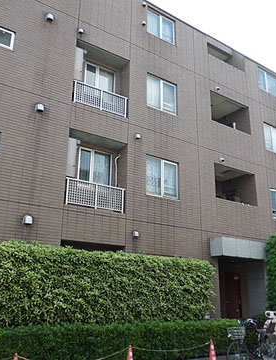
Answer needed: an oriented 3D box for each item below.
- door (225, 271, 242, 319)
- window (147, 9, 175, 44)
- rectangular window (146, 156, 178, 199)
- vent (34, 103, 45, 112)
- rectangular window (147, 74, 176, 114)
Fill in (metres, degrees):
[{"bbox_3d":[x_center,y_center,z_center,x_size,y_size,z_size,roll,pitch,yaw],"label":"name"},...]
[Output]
[{"bbox_3d":[3.453,4.364,12.867,0.804,1.984,0.066,13,-21,-32],"label":"door"},{"bbox_3d":[0.787,-5.270,12.424,1.227,1.093,0.120,13,-21,-32],"label":"window"},{"bbox_3d":[0.726,-0.044,10.771,1.243,1.219,0.120,13,-21,-32],"label":"rectangular window"},{"bbox_3d":[-2.464,-1.788,9.056,0.180,0.180,0.150,13,-21,-32],"label":"vent"},{"bbox_3d":[0.764,-2.724,11.624,1.235,1.194,0.120,13,-21,-32],"label":"rectangular window"}]

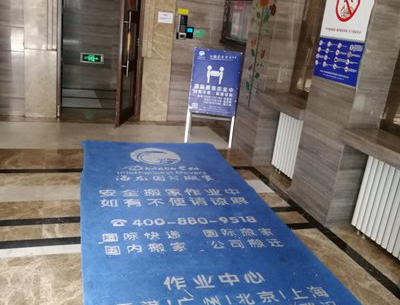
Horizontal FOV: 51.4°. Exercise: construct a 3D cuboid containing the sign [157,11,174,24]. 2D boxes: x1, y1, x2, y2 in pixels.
[{"bbox_3d":[-0.488,-1.915,5.920,0.213,0.145,0.010,0,19,-19],"label":"sign"}]

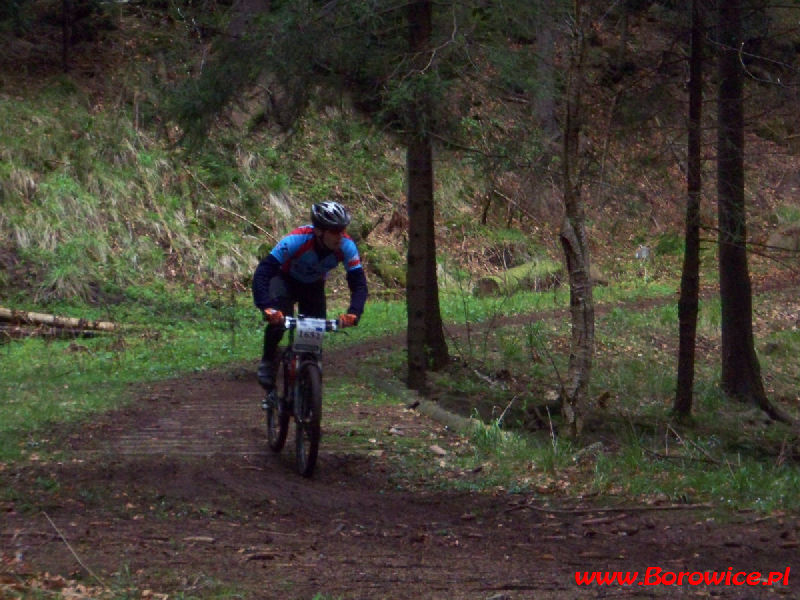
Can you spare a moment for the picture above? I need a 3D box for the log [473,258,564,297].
[{"bbox_3d":[1.510,-0.270,34.000,0.290,0.290,1.750,1,8,34],"label":"log"}]

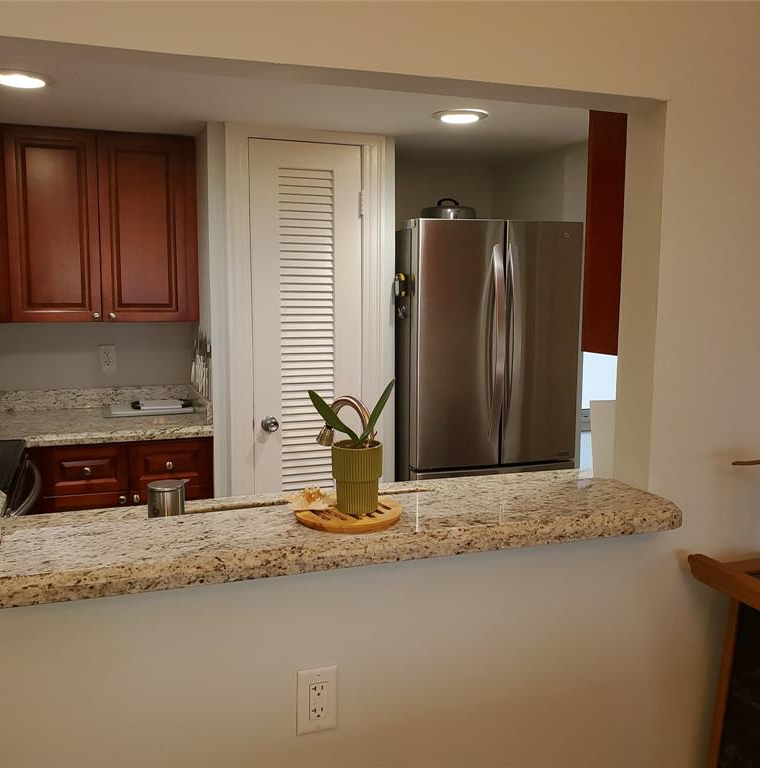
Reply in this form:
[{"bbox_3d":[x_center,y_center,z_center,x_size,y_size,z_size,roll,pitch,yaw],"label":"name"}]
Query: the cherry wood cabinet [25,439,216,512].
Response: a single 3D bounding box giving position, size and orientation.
[{"bbox_3d":[-1.093,0.619,3.298,0.690,0.879,0.640,-2,7,-20],"label":"cherry wood cabinet"}]

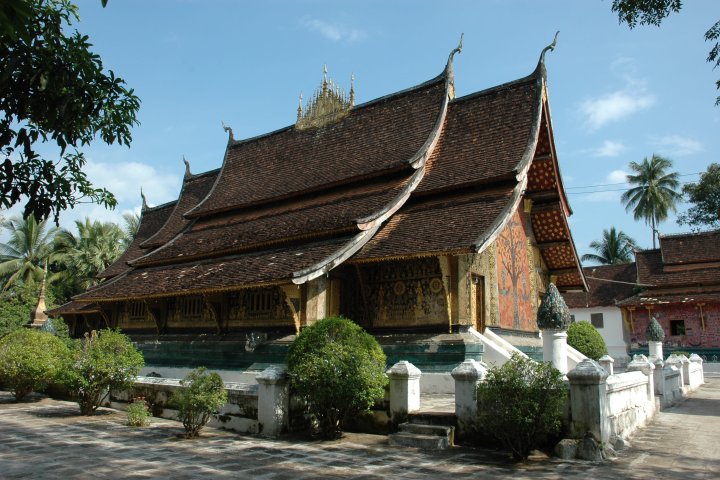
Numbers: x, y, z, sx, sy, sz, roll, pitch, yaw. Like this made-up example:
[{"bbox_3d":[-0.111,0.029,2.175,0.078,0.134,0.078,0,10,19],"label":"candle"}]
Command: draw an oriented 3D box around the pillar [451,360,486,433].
[{"bbox_3d":[1.902,2.726,9.342,0.500,1.270,0.500,-7,-14,35],"label":"pillar"}]

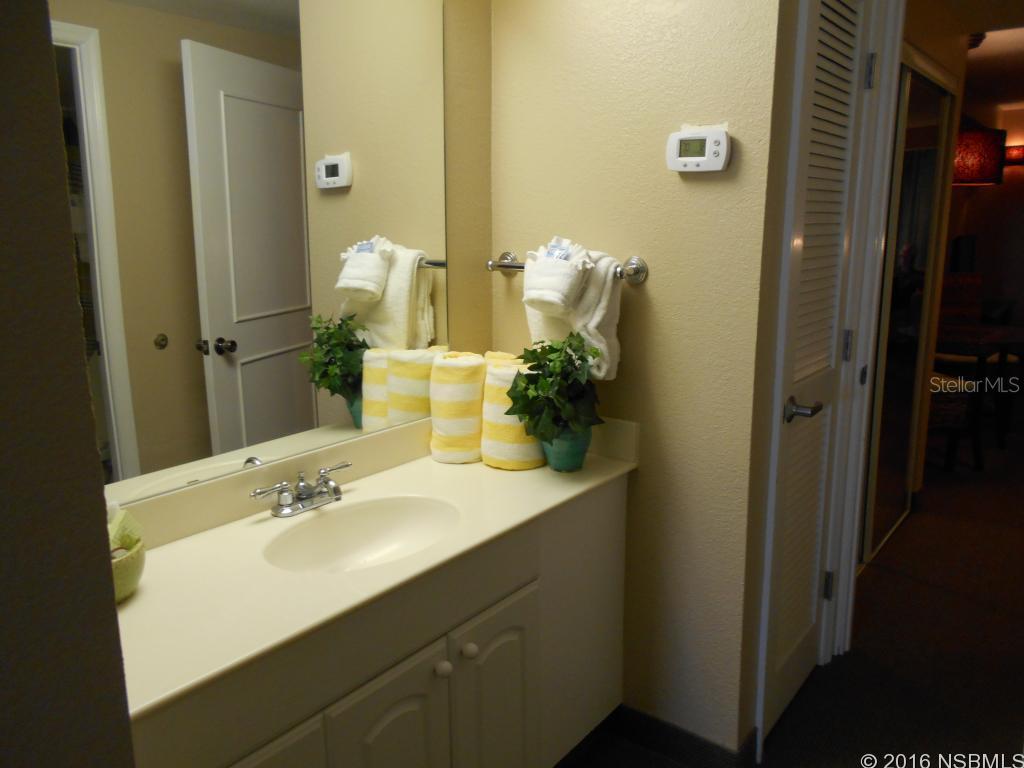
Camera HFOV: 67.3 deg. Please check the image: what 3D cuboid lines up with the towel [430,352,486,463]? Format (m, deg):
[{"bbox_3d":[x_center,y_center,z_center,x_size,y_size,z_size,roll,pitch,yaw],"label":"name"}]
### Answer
[{"bbox_3d":[-0.147,0.064,2.109,0.143,0.283,0.143,-1,12,0],"label":"towel"}]

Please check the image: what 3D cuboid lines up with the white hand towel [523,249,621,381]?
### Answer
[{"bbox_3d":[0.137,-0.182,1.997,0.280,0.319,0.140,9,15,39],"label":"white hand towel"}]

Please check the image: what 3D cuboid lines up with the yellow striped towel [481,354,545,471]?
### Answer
[{"bbox_3d":[0.004,0.077,2.056,0.171,0.277,0.171,-1,12,0],"label":"yellow striped towel"}]

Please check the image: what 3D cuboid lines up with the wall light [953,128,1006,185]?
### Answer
[{"bbox_3d":[2.586,-1.280,4.338,0.360,0.295,0.360,9,15,39],"label":"wall light"}]

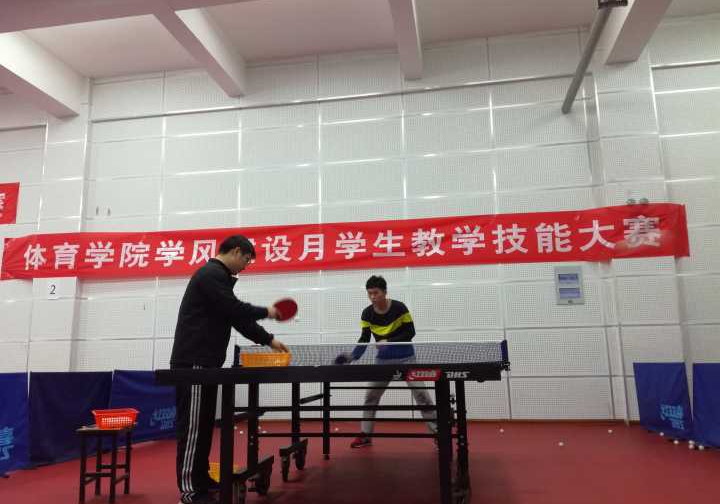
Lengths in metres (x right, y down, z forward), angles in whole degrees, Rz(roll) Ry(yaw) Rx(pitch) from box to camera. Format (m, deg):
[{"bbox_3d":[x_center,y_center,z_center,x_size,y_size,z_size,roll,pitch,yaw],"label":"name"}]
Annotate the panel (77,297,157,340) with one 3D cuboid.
[{"bbox_3d":[-3.457,0.942,8.000,1.192,0.592,0.030,-3,-10,9],"label":"panel"}]

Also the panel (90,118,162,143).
[{"bbox_3d":[-3.511,-1.835,8.506,1.192,0.320,0.030,-3,-10,9],"label":"panel"}]

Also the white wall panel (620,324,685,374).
[{"bbox_3d":[3.487,1.177,6.666,0.683,0.600,0.040,-3,-11,10],"label":"white wall panel"}]

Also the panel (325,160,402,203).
[{"bbox_3d":[0.036,-0.985,7.819,1.200,0.600,0.040,-3,-11,10],"label":"panel"}]

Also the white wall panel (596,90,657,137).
[{"bbox_3d":[3.401,-1.754,7.143,0.676,0.592,0.030,-3,-10,9],"label":"white wall panel"}]

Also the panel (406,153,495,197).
[{"bbox_3d":[1.217,-1.045,7.616,1.200,0.600,0.040,-3,-11,10],"label":"panel"}]

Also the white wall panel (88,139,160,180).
[{"bbox_3d":[-3.518,-1.394,8.541,1.200,0.600,0.040,-3,-11,10],"label":"white wall panel"}]

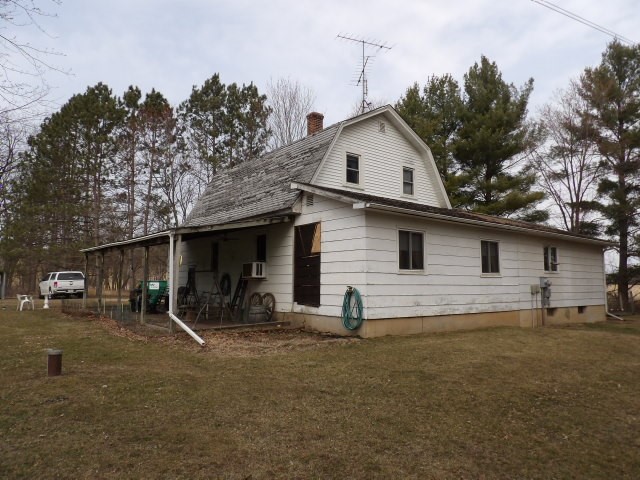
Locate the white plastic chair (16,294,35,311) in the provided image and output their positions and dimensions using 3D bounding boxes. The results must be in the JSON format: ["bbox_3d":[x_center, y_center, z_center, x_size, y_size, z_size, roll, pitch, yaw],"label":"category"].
[{"bbox_3d":[-12.801,2.740,19.300,0.600,0.750,0.580,5,-7,-40],"label":"white plastic chair"}]

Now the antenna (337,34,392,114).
[{"bbox_3d":[1.640,-5.988,16.350,2.250,2.750,2.000,3,-6,-22],"label":"antenna"}]

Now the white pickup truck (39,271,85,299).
[{"bbox_3d":[-19.649,3.406,33.788,2.020,1.940,5.750,5,-7,-40],"label":"white pickup truck"}]

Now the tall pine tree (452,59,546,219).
[{"bbox_3d":[14.100,-4.922,35.072,7.600,20.020,7.600,5,-7,-39],"label":"tall pine tree"}]

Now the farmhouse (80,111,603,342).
[{"bbox_3d":[1.785,-0.718,19.284,19.000,8.000,13.600,5,-7,-39],"label":"farmhouse"}]

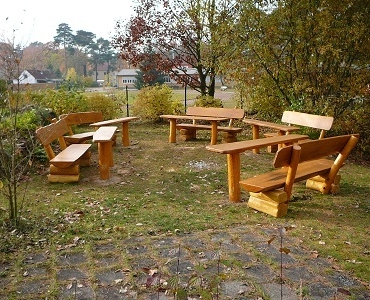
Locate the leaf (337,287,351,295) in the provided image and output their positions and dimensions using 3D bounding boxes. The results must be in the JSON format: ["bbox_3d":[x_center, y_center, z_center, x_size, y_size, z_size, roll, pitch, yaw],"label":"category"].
[{"bbox_3d":[1.214,1.077,3.083,0.050,0.020,0.109,-7,12,-36],"label":"leaf"}]

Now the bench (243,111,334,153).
[{"bbox_3d":[2.144,-0.303,8.531,1.295,0.866,1.942,-4,10,-19],"label":"bench"}]

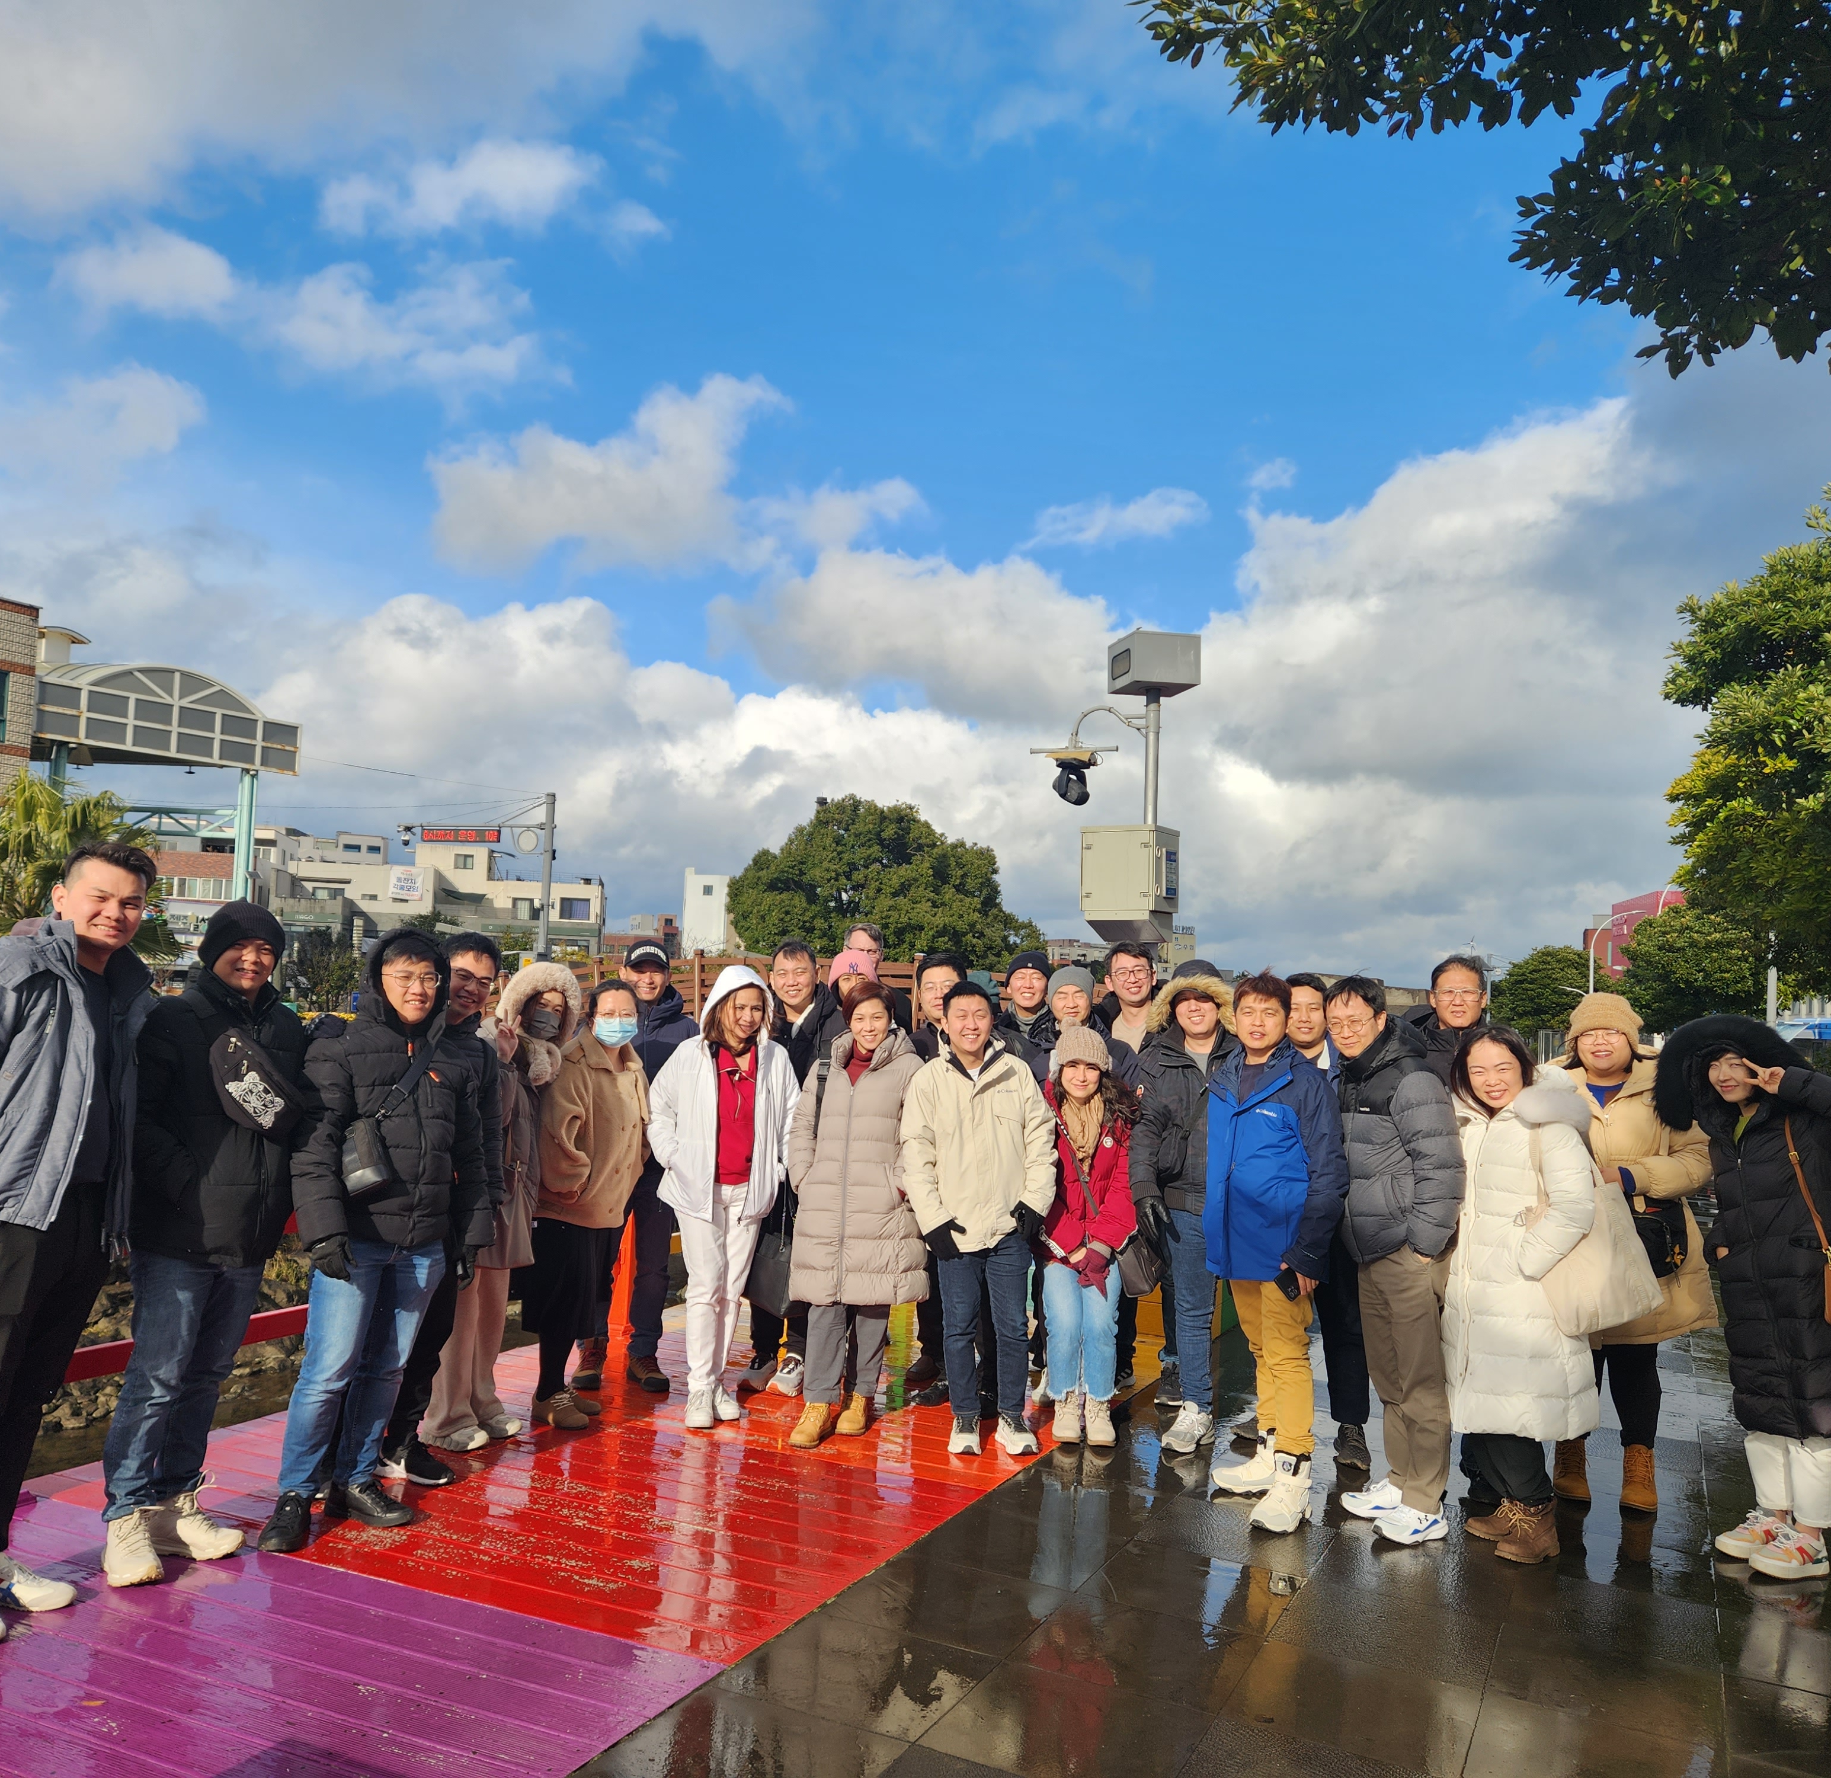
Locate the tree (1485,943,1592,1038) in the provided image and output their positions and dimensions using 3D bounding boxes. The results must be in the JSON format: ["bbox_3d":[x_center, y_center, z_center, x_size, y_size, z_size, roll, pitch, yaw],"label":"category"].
[{"bbox_3d":[27.500,5.400,68.000,5.700,6.100,5.700,3,-5,0],"label":"tree"}]

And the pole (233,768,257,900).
[{"bbox_3d":[-16.300,0.600,38.000,0.430,6.750,0.430,3,-5,0],"label":"pole"}]

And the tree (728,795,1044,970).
[{"bbox_3d":[-0.800,1.240,43.000,8.500,7.500,8.200,3,-5,0],"label":"tree"}]

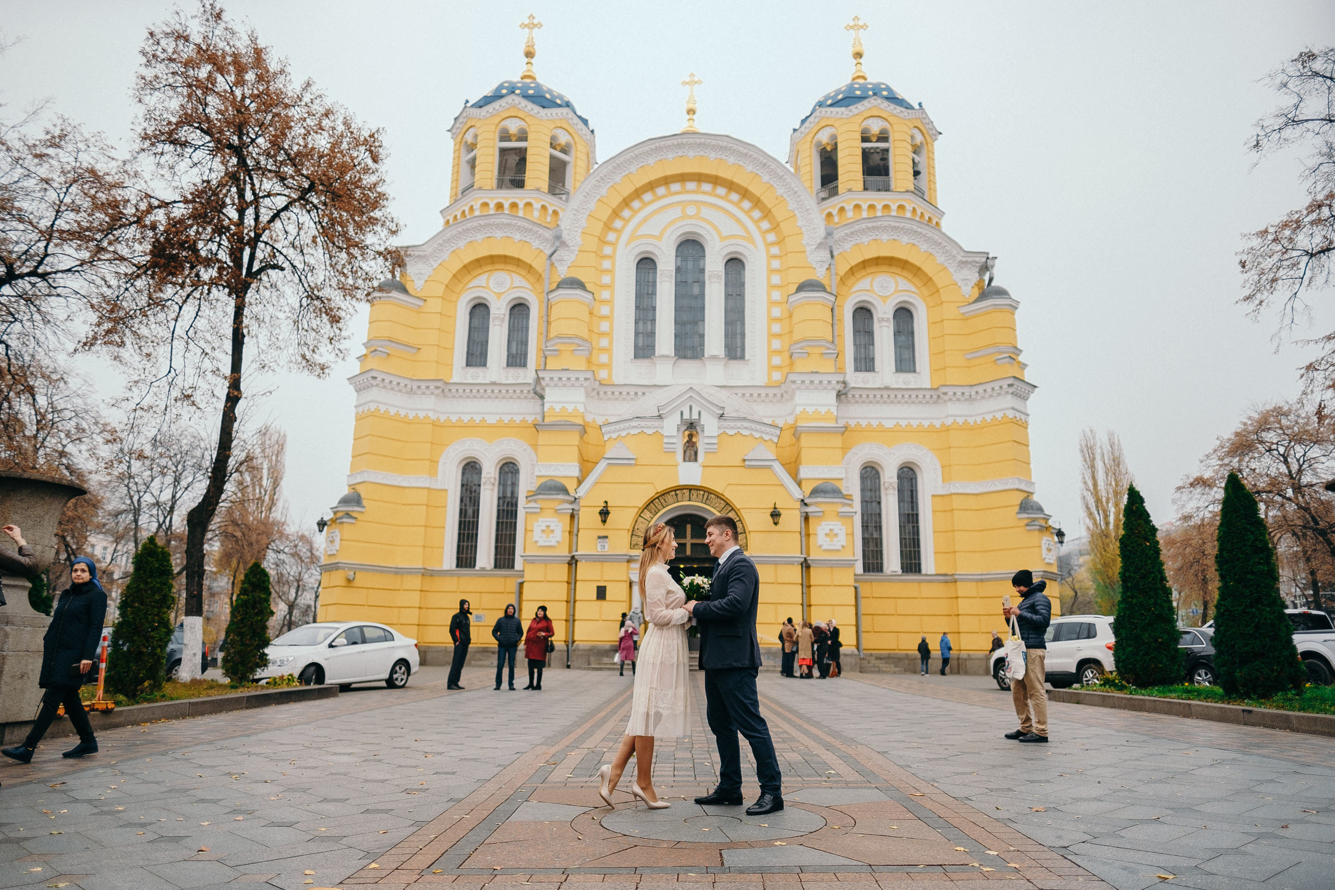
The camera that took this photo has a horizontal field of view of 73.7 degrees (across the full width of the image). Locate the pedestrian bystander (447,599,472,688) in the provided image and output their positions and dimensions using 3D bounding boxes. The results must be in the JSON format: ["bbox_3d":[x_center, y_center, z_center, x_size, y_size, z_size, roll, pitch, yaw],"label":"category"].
[{"bbox_3d":[-4.158,4.003,17.948,0.400,1.790,0.500,-4,-13,22],"label":"pedestrian bystander"}]

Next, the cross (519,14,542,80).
[{"bbox_3d":[-6.595,-19.147,42.714,1.135,3.527,0.750,1,-13,1],"label":"cross"}]

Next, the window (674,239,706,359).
[{"bbox_3d":[0.921,-5.972,36.606,1.281,5.197,0.300,1,-13,1],"label":"window"}]

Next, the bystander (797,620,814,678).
[{"bbox_3d":[4.084,6.044,26.287,0.520,1.660,0.400,1,-12,1],"label":"bystander"}]

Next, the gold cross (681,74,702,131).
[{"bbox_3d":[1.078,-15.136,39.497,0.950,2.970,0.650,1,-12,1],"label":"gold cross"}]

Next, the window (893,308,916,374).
[{"bbox_3d":[9.917,-4.411,37.157,0.890,2.850,0.320,1,-12,1],"label":"window"}]

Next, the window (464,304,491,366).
[{"bbox_3d":[-7.921,-4.622,37.336,0.900,2.820,0.320,1,-12,1],"label":"window"}]

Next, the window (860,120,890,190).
[{"bbox_3d":[9.637,-13.456,41.492,1.380,3.720,0.500,1,-12,1],"label":"window"}]

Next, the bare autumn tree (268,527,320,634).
[{"bbox_3d":[-22.194,8.538,51.754,3.500,7.340,3.500,1,-12,1],"label":"bare autumn tree"}]

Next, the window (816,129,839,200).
[{"bbox_3d":[7.637,-13.297,42.346,0.500,3.700,1.350,13,-17,-43],"label":"window"}]

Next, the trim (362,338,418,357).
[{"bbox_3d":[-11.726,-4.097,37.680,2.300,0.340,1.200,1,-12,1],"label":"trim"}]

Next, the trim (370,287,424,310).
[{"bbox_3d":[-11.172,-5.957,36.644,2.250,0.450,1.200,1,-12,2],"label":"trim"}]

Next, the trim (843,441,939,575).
[{"bbox_3d":[8.672,2.446,34.697,3.708,5.218,0.400,1,-13,1],"label":"trim"}]

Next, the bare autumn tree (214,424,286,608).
[{"bbox_3d":[-24.777,5.348,52.720,4.600,13.615,4.600,1,-12,2],"label":"bare autumn tree"}]

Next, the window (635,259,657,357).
[{"bbox_3d":[-0.872,-5.600,36.545,0.939,4.385,0.300,1,-13,1],"label":"window"}]

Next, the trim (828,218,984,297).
[{"bbox_3d":[9.767,-7.528,36.437,6.306,3.445,0.900,1,-13,1],"label":"trim"}]

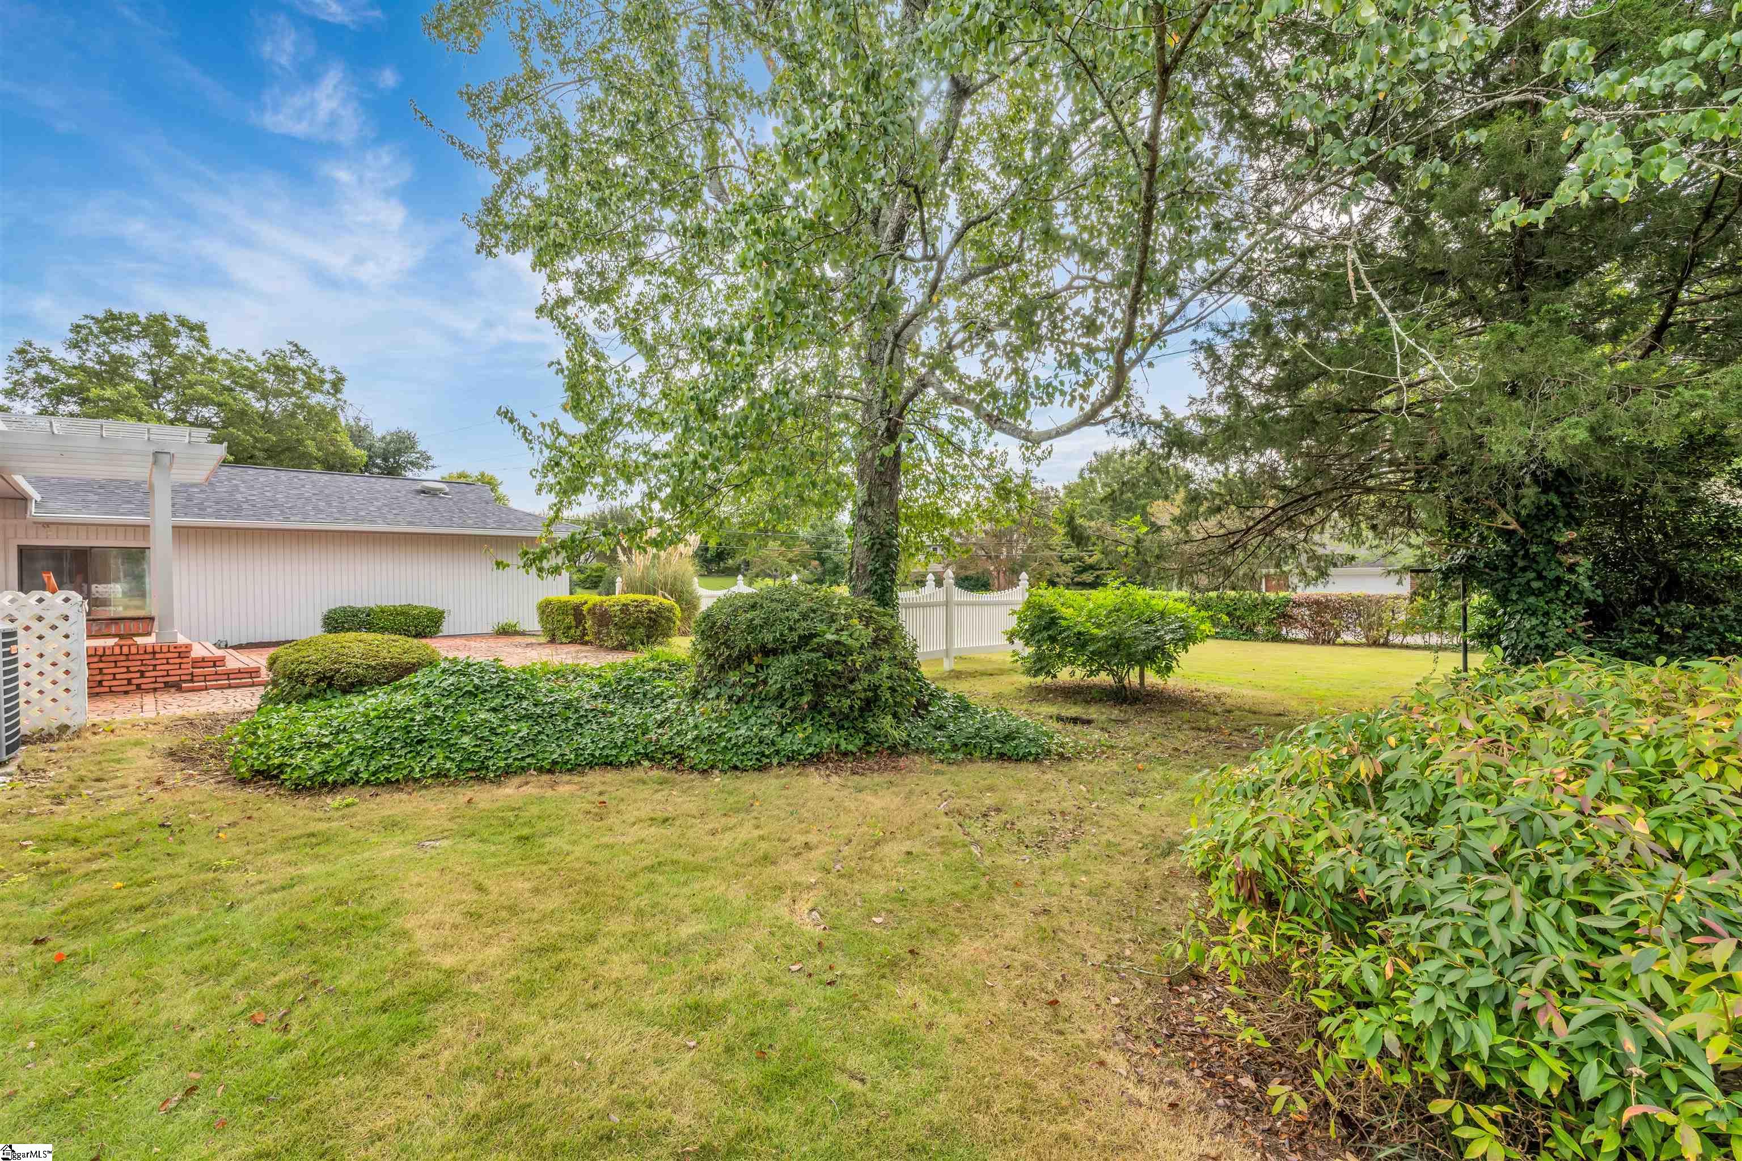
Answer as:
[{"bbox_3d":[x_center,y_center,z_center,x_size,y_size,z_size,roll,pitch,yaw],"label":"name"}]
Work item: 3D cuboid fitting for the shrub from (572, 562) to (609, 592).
[{"bbox_3d":[-13.524,-0.156,37.241,1.715,1.421,1.568,0,1,-20],"label":"shrub"}]

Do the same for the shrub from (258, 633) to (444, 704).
[{"bbox_3d":[-5.321,0.896,8.049,1.617,0.686,1.372,-1,1,-34],"label":"shrub"}]

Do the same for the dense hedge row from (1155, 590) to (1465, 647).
[{"bbox_3d":[8.075,0.670,14.711,4.998,0.970,0.931,0,1,28],"label":"dense hedge row"}]

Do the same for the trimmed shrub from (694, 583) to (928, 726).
[{"bbox_3d":[-0.559,0.639,7.164,2.107,1.206,1.862,0,1,0],"label":"trimmed shrub"}]

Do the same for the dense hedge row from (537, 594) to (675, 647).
[{"bbox_3d":[-4.822,0.698,14.123,2.695,0.931,1.127,1,1,35],"label":"dense hedge row"}]

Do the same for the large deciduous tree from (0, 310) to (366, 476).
[{"bbox_3d":[-27.300,-5.150,31.931,11.200,12.400,10.500,-1,1,-41],"label":"large deciduous tree"}]

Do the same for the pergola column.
[{"bbox_3d":[-8.056,-0.377,8.845,0.167,2.181,0.167,-1,1,-44],"label":"pergola column"}]

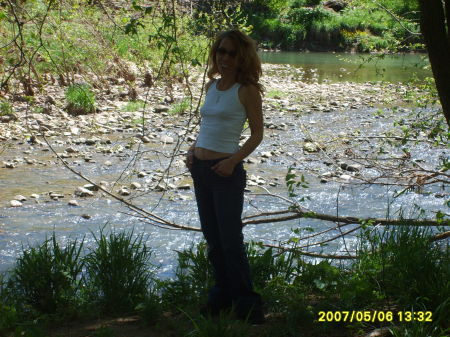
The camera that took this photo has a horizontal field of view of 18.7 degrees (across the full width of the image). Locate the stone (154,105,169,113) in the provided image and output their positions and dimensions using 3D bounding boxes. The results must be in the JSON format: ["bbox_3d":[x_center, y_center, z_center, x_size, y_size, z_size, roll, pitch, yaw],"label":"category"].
[{"bbox_3d":[-1.460,-1.375,31.431,0.329,0.168,0.246,0,7,-3],"label":"stone"}]

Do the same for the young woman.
[{"bbox_3d":[0.006,0.057,7.755,0.460,1.670,0.360,6,9,42],"label":"young woman"}]

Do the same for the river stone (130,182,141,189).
[{"bbox_3d":[-1.090,0.209,16.753,0.122,0.074,0.092,0,7,0],"label":"river stone"}]

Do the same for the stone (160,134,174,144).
[{"bbox_3d":[-1.069,-0.533,25.355,0.259,0.152,0.195,0,7,-2],"label":"stone"}]

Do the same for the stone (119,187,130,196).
[{"bbox_3d":[-1.349,0.312,18.344,0.154,0.106,0.116,0,7,-4],"label":"stone"}]

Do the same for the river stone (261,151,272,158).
[{"bbox_3d":[0.616,-0.213,20.188,0.170,0.102,0.127,0,7,0],"label":"river stone"}]

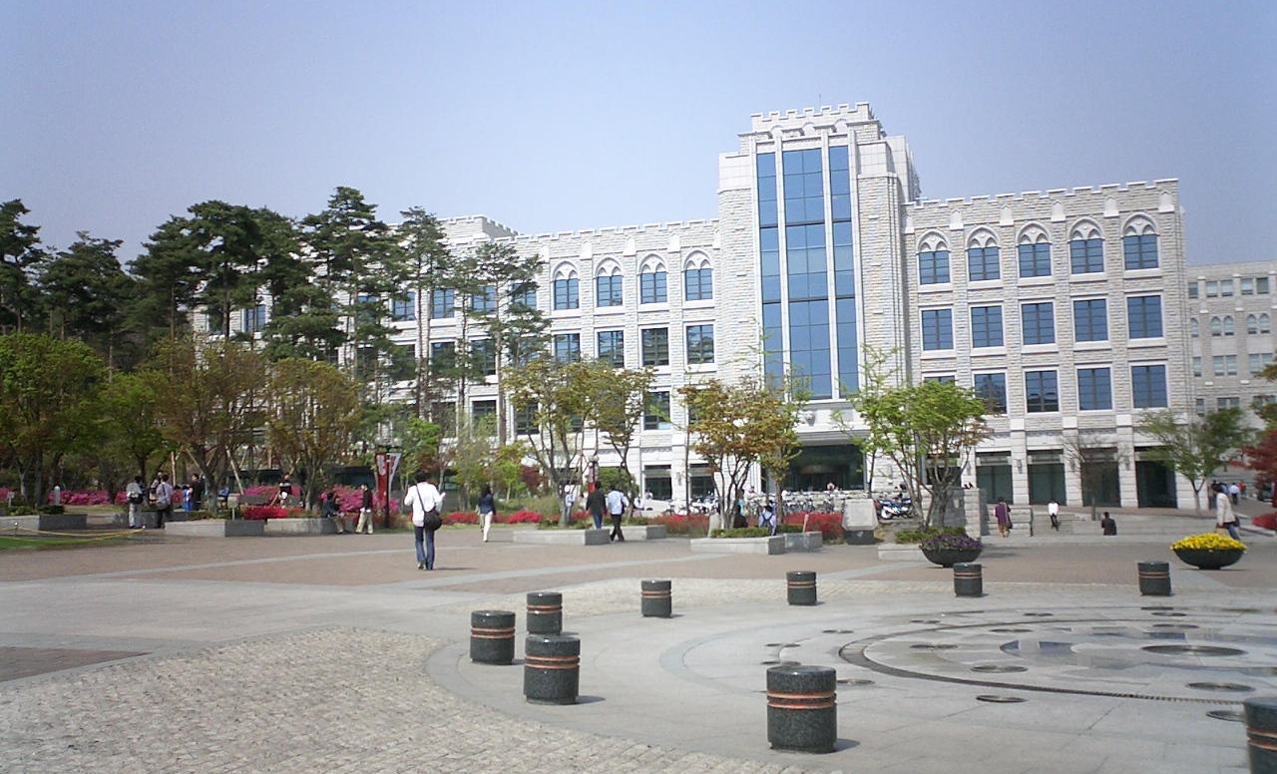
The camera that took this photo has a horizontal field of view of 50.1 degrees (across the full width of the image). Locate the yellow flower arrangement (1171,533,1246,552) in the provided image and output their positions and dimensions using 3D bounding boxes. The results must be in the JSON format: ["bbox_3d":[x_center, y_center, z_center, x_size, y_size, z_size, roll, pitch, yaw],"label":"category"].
[{"bbox_3d":[9.724,2.665,23.323,1.210,0.290,1.210,-2,-5,0],"label":"yellow flower arrangement"}]

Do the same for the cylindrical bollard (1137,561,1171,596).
[{"bbox_3d":[6.020,2.245,15.930,0.320,0.370,0.320,-1,-5,0],"label":"cylindrical bollard"}]

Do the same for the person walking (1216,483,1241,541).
[{"bbox_3d":[13.653,3.051,31.500,0.720,1.650,0.500,-2,-5,3],"label":"person walking"}]

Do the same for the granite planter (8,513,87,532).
[{"bbox_3d":[-18.319,4.144,41.492,2.050,0.450,2.050,-3,-6,17],"label":"granite planter"}]

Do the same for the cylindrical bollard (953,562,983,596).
[{"bbox_3d":[3.930,2.310,16.250,0.320,0.370,0.320,-1,-5,0],"label":"cylindrical bollard"}]

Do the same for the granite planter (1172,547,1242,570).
[{"bbox_3d":[9.732,2.934,23.300,1.108,0.360,1.108,-2,-5,0],"label":"granite planter"}]

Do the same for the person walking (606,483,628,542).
[{"bbox_3d":[-0.656,3.725,40.526,0.580,1.730,0.500,-2,-5,5],"label":"person walking"}]

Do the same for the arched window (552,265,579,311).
[{"bbox_3d":[-4.876,-6.679,91.380,1.970,3.150,0.300,-3,-5,16],"label":"arched window"}]

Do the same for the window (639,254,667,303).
[{"bbox_3d":[0.963,-7.142,90.903,1.910,3.120,0.300,-3,-6,17],"label":"window"}]

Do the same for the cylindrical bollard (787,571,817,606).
[{"bbox_3d":[1.860,2.285,15.550,0.320,0.370,0.320,-1,-5,0],"label":"cylindrical bollard"}]

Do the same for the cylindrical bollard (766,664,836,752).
[{"bbox_3d":[0.853,1.681,7.142,0.345,0.403,0.345,-2,-5,0],"label":"cylindrical bollard"}]

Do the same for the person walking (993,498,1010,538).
[{"bbox_3d":[14.677,5.261,54.931,0.560,1.620,0.450,-2,-5,6],"label":"person walking"}]

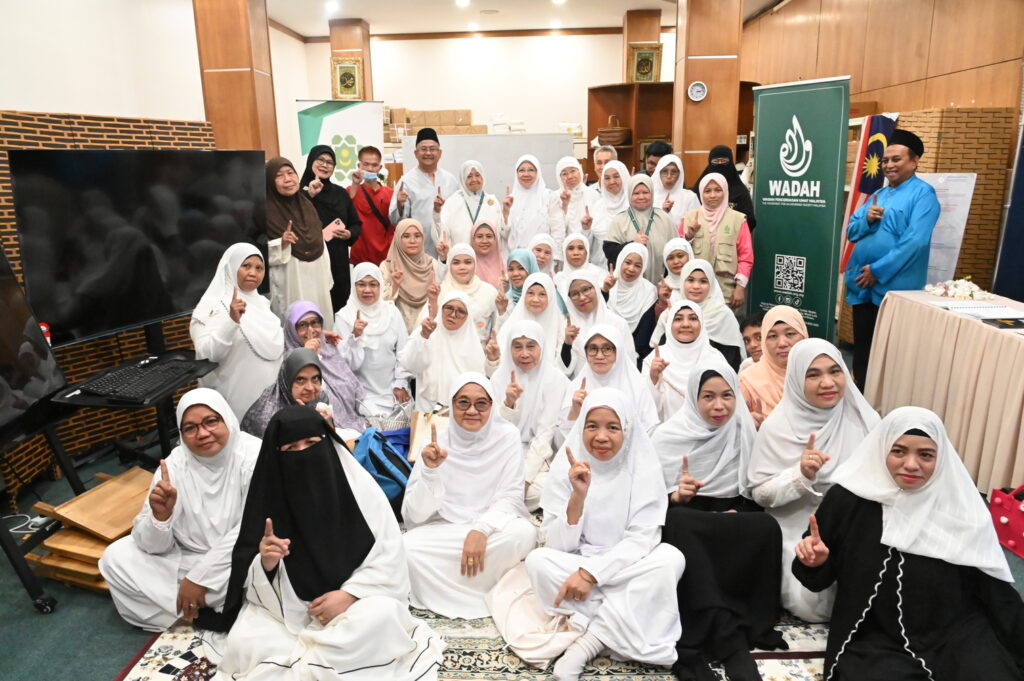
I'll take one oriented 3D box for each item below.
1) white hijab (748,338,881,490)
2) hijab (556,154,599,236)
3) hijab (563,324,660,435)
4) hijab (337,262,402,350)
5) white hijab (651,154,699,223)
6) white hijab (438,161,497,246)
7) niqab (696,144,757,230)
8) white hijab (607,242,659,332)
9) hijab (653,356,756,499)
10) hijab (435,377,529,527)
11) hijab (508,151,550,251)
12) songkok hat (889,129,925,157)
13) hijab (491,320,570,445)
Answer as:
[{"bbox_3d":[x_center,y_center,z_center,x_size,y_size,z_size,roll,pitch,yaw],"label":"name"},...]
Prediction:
[{"bbox_3d":[1.091,0.267,2.460,0.430,0.530,0.370,4,14,22],"label":"white hijab"},{"bbox_3d":[0.473,-1.031,4.850,0.340,0.520,0.310,-1,13,3],"label":"hijab"},{"bbox_3d":[0.486,0.195,3.330,0.440,0.530,0.350,1,13,8],"label":"hijab"},{"bbox_3d":[-0.815,-0.194,3.900,0.380,0.490,0.330,-4,13,-12],"label":"hijab"},{"bbox_3d":[1.170,-1.073,4.852,0.341,0.477,0.300,1,13,11],"label":"white hijab"},{"bbox_3d":[-0.316,-0.974,4.850,0.420,0.580,0.330,-2,13,-5],"label":"white hijab"},{"bbox_3d":[1.616,-1.156,5.161,0.470,0.625,0.350,1,13,12],"label":"niqab"},{"bbox_3d":[0.714,-0.324,4.006,0.294,0.500,0.300,2,13,14],"label":"white hijab"},{"bbox_3d":[0.696,0.298,2.477,0.370,0.480,0.330,2,13,13],"label":"hijab"},{"bbox_3d":[-0.113,0.411,2.620,0.380,0.550,0.350,-2,13,-2],"label":"hijab"},{"bbox_3d":[0.128,-1.010,4.974,0.330,0.683,0.310,-1,13,1],"label":"hijab"},{"bbox_3d":[2.267,-1.138,3.920,0.215,0.110,0.175,4,8,-33],"label":"songkok hat"},{"bbox_3d":[0.087,0.181,3.211,0.377,0.561,0.320,-1,13,1],"label":"hijab"}]

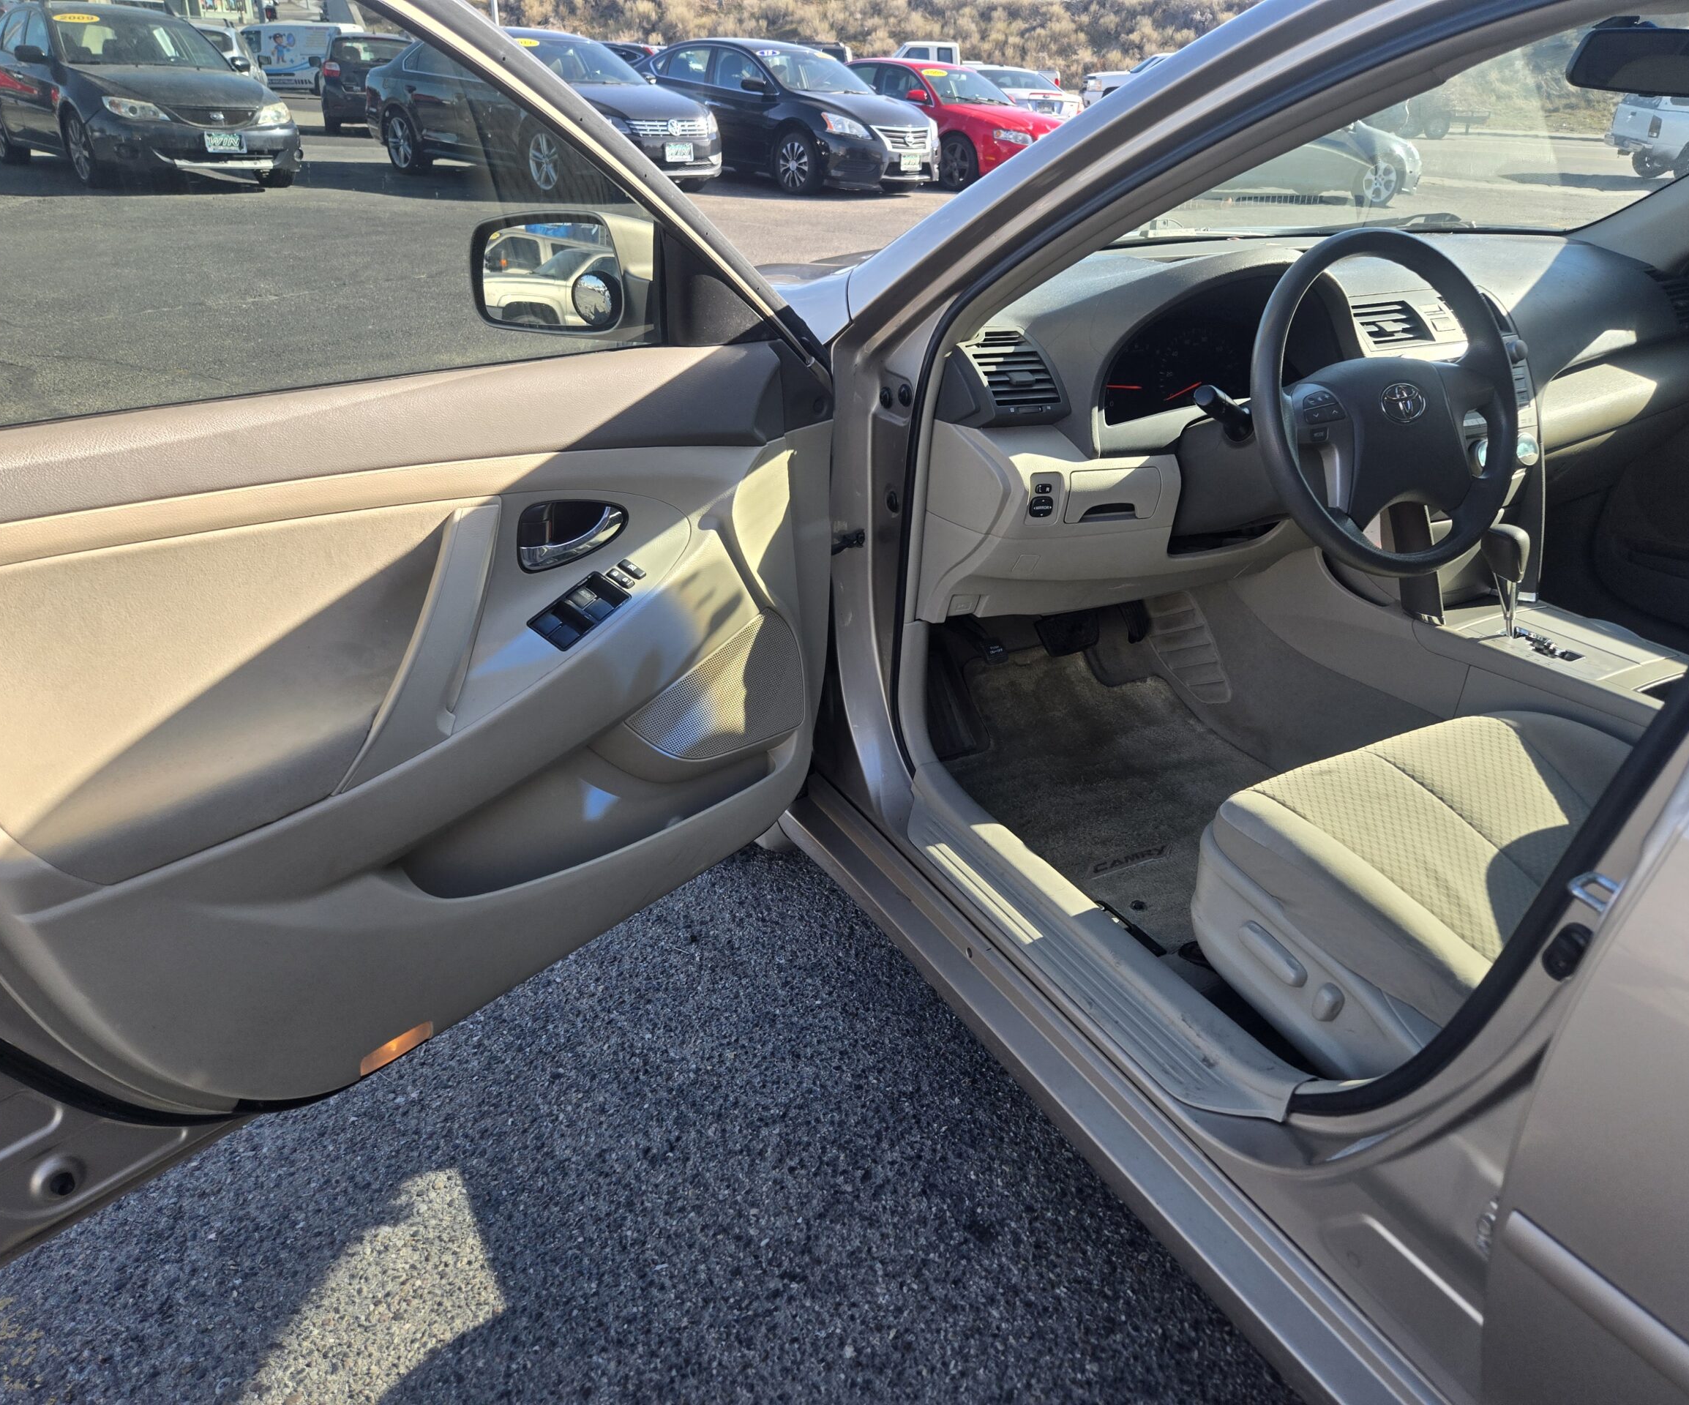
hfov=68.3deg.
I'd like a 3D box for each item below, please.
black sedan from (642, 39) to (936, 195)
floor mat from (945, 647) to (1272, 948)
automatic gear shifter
[{"bbox_3d":[-0.828,-6.892,14.542,1.800,1.495,4.625,-21,35,-38],"label":"black sedan"},{"bbox_3d":[0.443,0.108,1.847,0.480,0.060,0.660,-12,34,-24],"label":"floor mat"},{"bbox_3d":[0.888,-0.164,1.658,0.050,0.147,0.080,-11,30,-24],"label":"automatic gear shifter"}]

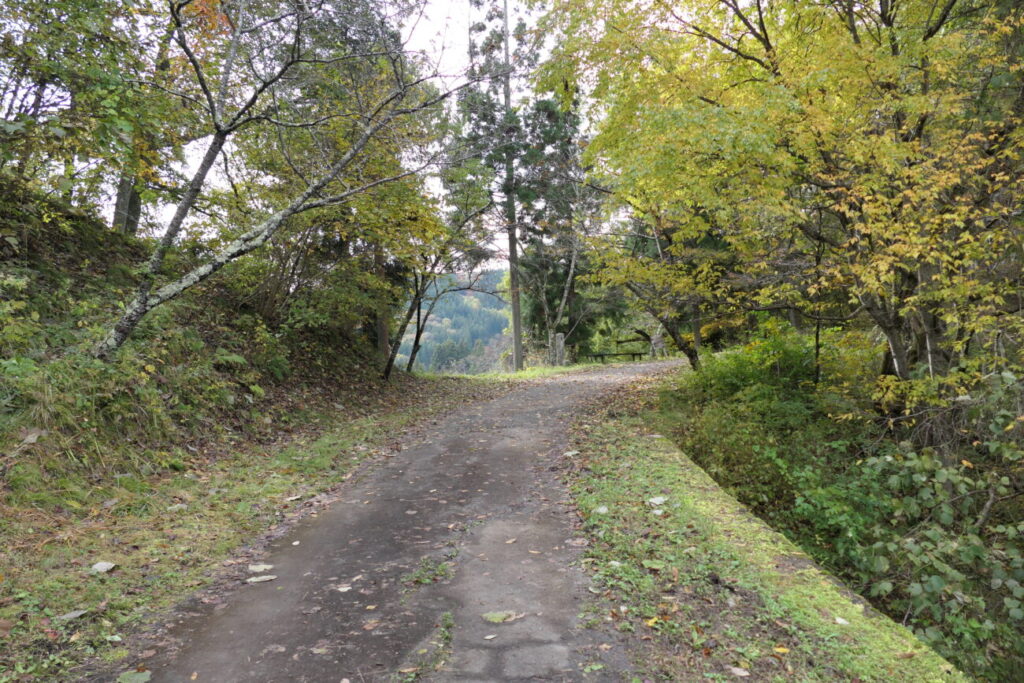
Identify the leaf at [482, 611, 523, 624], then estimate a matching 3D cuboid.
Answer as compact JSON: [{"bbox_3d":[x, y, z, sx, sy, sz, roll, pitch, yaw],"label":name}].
[{"bbox_3d":[-0.055,1.444,3.720,0.210,0.027,0.110,0,1,-7],"label":"leaf"}]

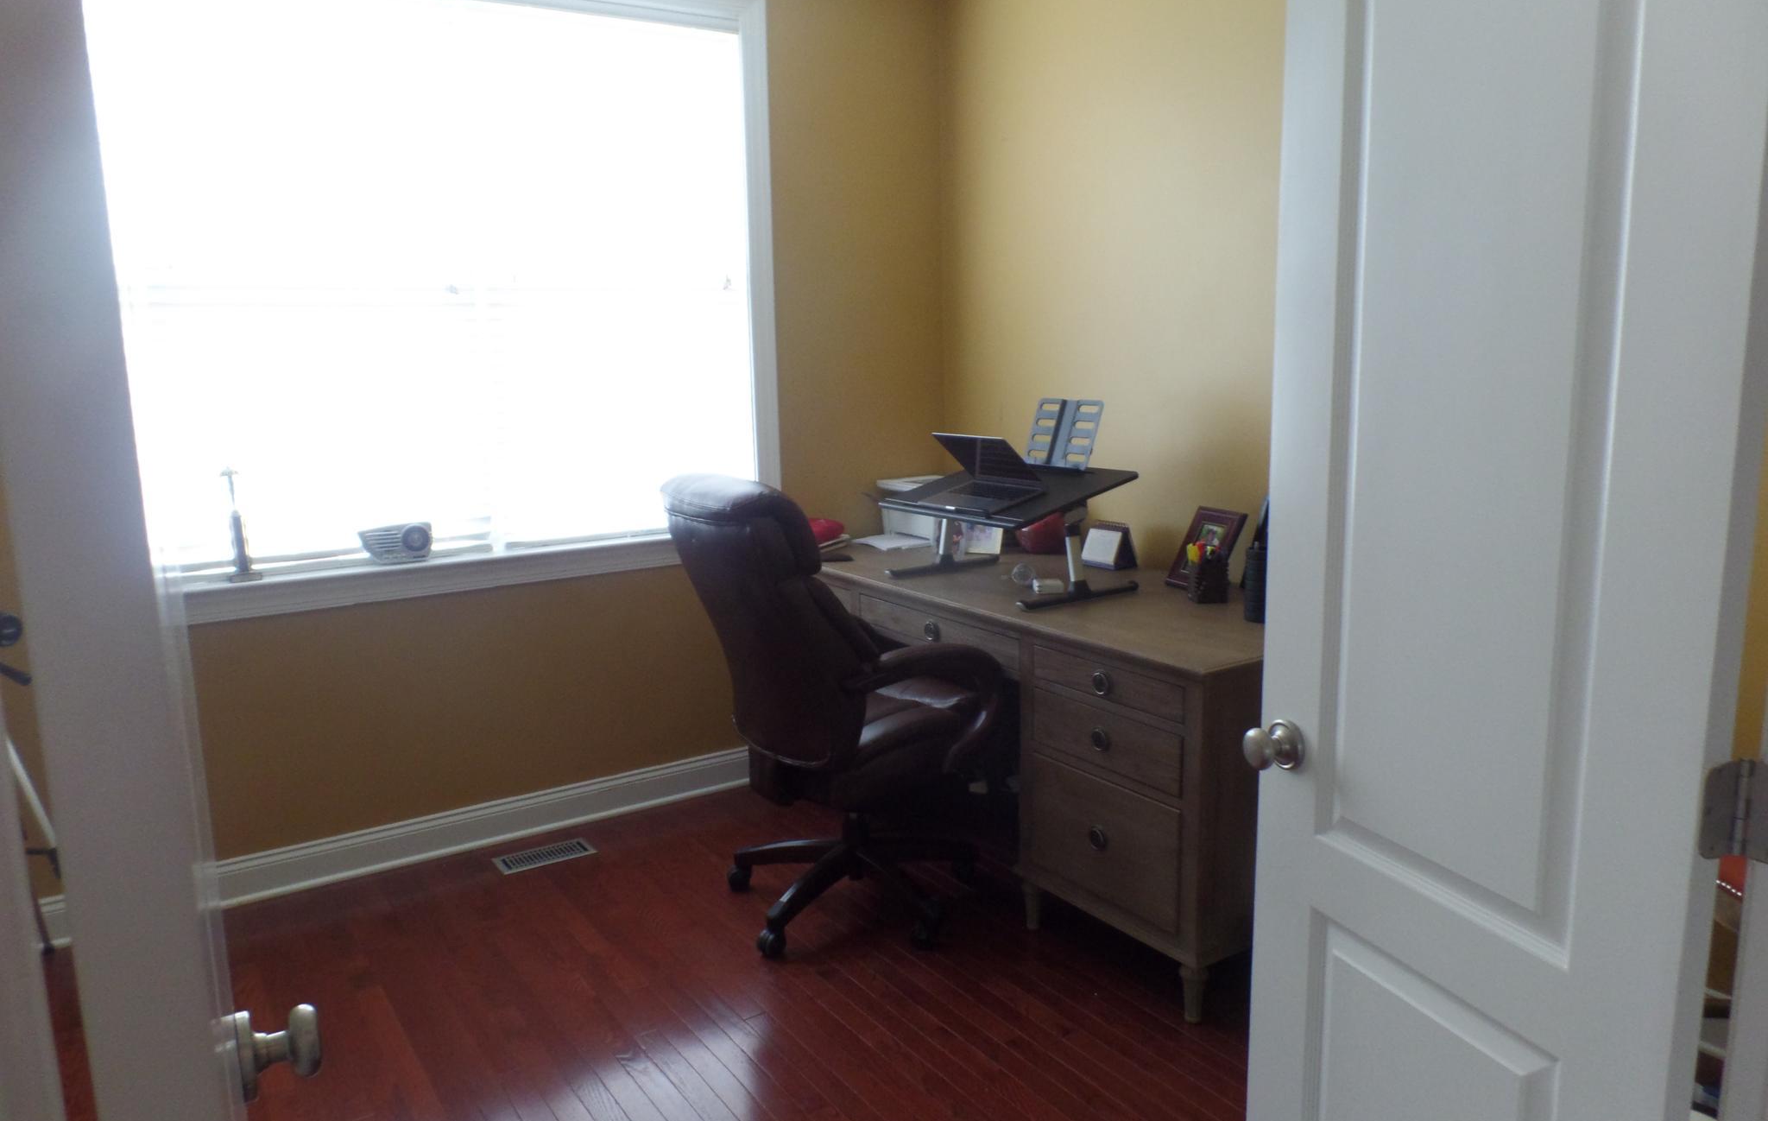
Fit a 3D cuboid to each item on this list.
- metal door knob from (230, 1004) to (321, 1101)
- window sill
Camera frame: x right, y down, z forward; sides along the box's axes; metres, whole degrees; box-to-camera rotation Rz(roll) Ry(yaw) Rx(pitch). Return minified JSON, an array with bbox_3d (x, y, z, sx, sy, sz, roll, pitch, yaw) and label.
[{"bbox_3d":[-0.477,0.385,0.930,0.059,0.066,0.066,-8,12,-31],"label":"metal door knob"},{"bbox_3d":[-1.108,0.017,3.514,1.810,0.095,0.110,-8,12,-32],"label":"window sill"}]

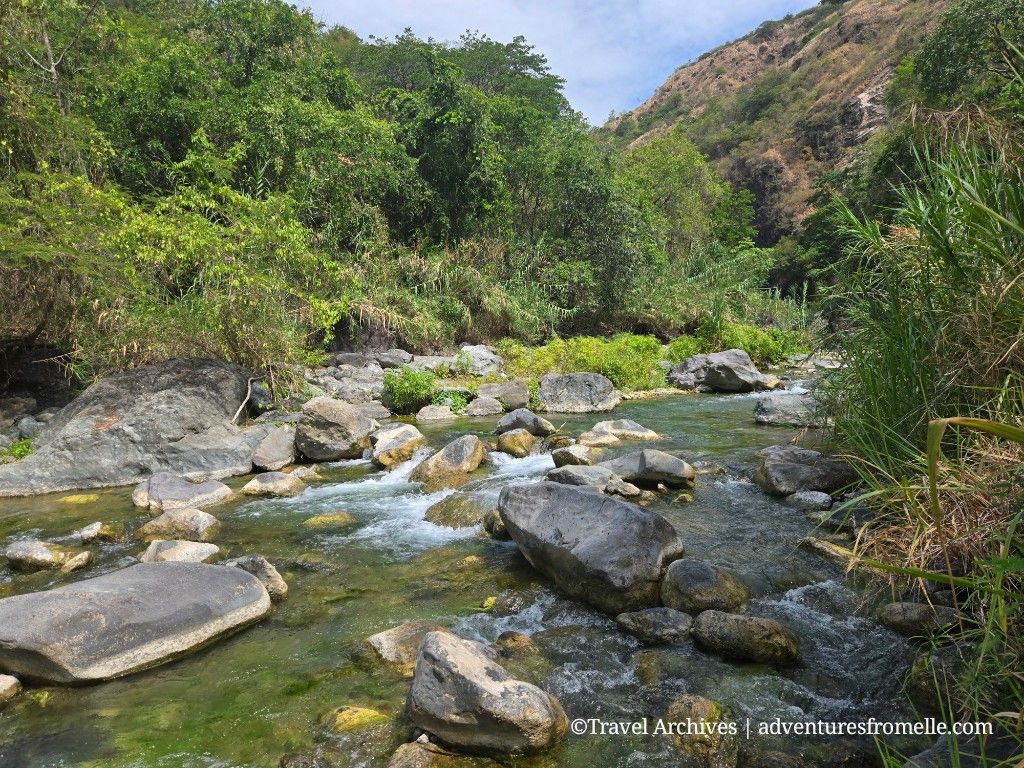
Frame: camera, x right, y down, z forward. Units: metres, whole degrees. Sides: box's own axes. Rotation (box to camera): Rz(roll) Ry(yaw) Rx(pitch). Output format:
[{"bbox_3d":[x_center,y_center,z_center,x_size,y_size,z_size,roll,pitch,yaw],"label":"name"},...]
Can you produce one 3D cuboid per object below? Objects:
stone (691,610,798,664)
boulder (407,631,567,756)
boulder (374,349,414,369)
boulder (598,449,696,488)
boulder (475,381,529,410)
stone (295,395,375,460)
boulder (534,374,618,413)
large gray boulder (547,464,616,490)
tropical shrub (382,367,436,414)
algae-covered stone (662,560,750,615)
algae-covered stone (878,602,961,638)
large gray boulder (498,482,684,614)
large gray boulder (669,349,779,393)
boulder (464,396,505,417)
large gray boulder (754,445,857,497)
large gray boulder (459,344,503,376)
[{"bbox_3d":[1.361,1.491,4.004,0.598,0.254,0.374,2,5,20],"label":"stone"},{"bbox_3d":[-0.111,1.330,2.950,0.686,0.405,0.467,2,5,20],"label":"boulder"},{"bbox_3d":[-2.960,-0.631,17.160,0.980,0.525,0.780,0,4,0],"label":"boulder"},{"bbox_3d":[1.510,0.969,7.800,1.165,0.424,0.676,1,4,10],"label":"boulder"},{"bbox_3d":[-0.178,0.233,12.792,0.975,0.590,0.728,0,4,0],"label":"boulder"},{"bbox_3d":[-2.210,0.556,8.600,0.984,0.781,0.836,1,5,15],"label":"stone"},{"bbox_3d":[1.225,0.162,12.584,1.539,0.741,1.040,0,4,5],"label":"boulder"},{"bbox_3d":[0.716,1.002,7.020,0.755,0.308,0.541,1,4,10],"label":"large gray boulder"},{"bbox_3d":[-1.833,0.114,12.200,0.943,0.850,0.801,0,5,0],"label":"tropical shrub"},{"bbox_3d":[1.333,1.415,4.732,0.585,0.351,0.489,1,5,15],"label":"algae-covered stone"},{"bbox_3d":[2.330,1.360,3.850,0.460,0.180,0.300,0,5,5],"label":"algae-covered stone"},{"bbox_3d":[0.584,1.197,5.096,1.334,0.807,1.092,3,5,33],"label":"large gray boulder"},{"bbox_3d":[5.052,-0.319,16.300,2.677,1.053,1.740,1,5,10],"label":"large gray boulder"},{"bbox_3d":[-0.481,0.379,11.500,0.708,0.323,0.531,0,5,0],"label":"boulder"},{"bbox_3d":[3.032,0.898,7.000,1.001,0.514,0.751,1,5,10],"label":"large gray boulder"},{"bbox_3d":[-0.760,-0.564,17.000,1.145,0.844,0.916,0,5,0],"label":"large gray boulder"}]

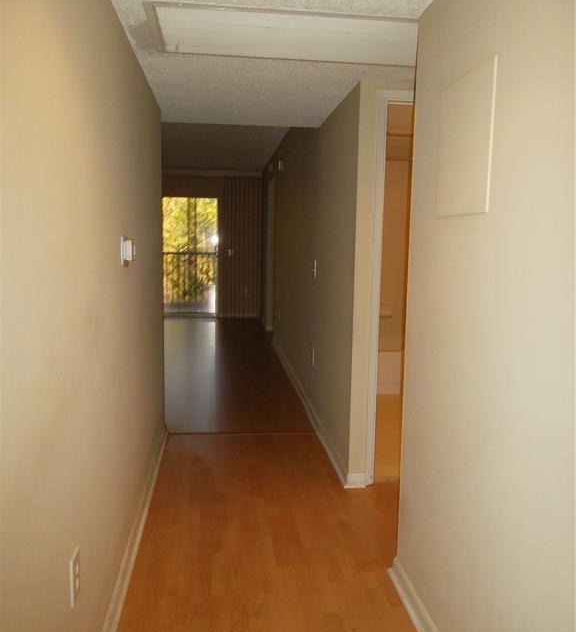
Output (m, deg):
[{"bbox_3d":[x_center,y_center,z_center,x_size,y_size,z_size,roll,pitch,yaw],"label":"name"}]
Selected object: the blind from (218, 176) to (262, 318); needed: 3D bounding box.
[{"bbox_3d":[-0.781,-1.113,9.849,0.721,2.324,0.100,0,7,-7],"label":"blind"}]

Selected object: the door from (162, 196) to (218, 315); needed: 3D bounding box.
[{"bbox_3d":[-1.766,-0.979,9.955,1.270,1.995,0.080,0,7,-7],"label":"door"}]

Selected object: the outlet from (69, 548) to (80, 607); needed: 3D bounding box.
[{"bbox_3d":[-0.538,0.666,1.525,0.008,0.121,0.086,0,7,-7],"label":"outlet"}]

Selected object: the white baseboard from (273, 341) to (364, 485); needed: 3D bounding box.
[{"bbox_3d":[0.118,0.613,5.414,0.122,0.088,4.409,0,7,-7],"label":"white baseboard"}]

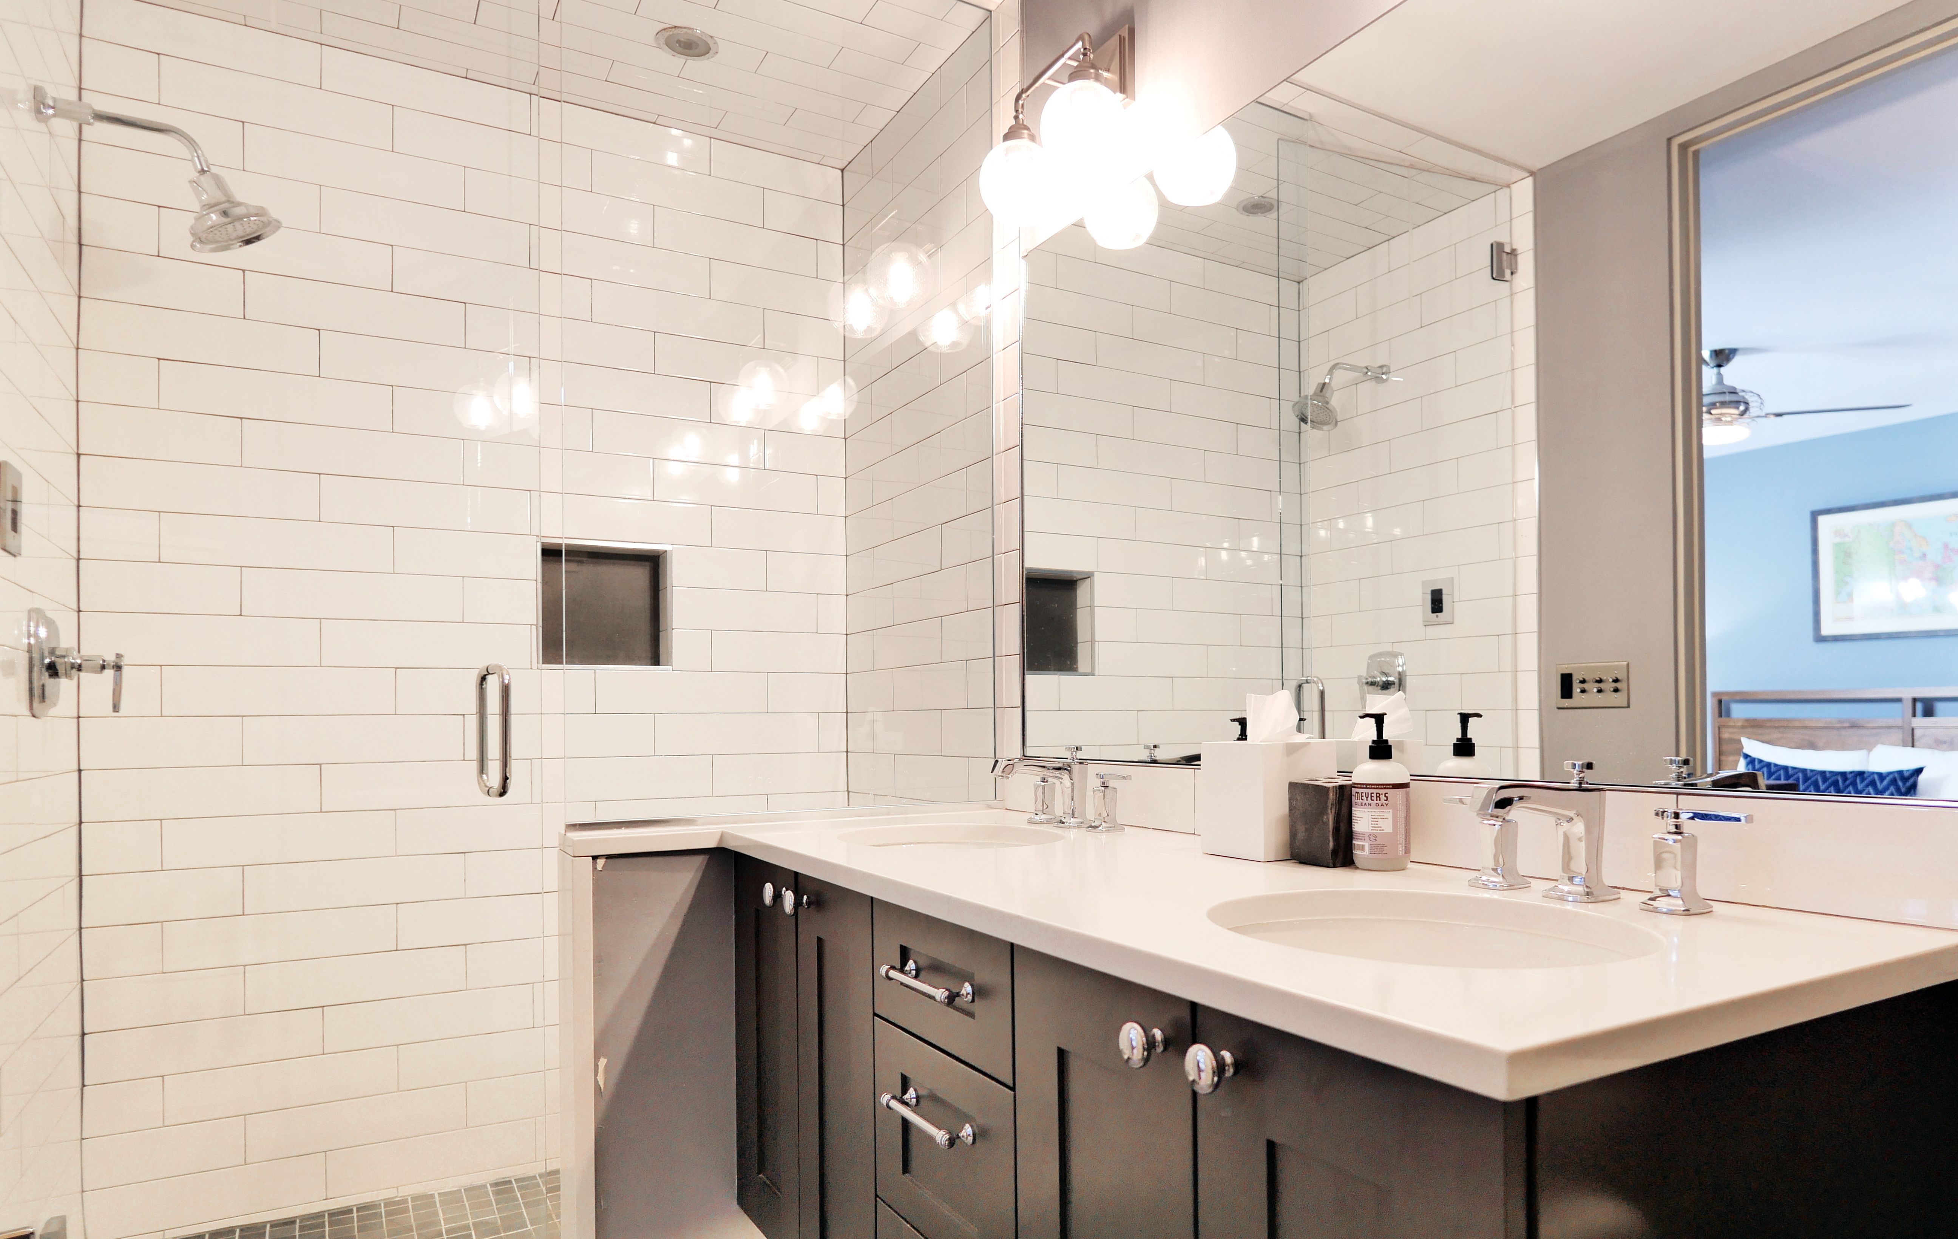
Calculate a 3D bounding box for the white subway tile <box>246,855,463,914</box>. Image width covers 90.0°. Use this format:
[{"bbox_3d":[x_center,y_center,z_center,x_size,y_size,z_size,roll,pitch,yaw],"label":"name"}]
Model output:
[{"bbox_3d":[-1.341,0.570,2.122,0.407,0.102,0.010,1,-3,-25],"label":"white subway tile"}]

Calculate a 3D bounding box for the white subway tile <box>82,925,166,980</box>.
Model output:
[{"bbox_3d":[-1.701,0.657,1.945,0.126,0.101,0.010,1,-3,-25],"label":"white subway tile"}]

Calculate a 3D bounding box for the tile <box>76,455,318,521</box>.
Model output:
[{"bbox_3d":[-1.585,-0.265,2.007,0.397,0.101,0.010,1,-3,-25],"label":"tile"}]

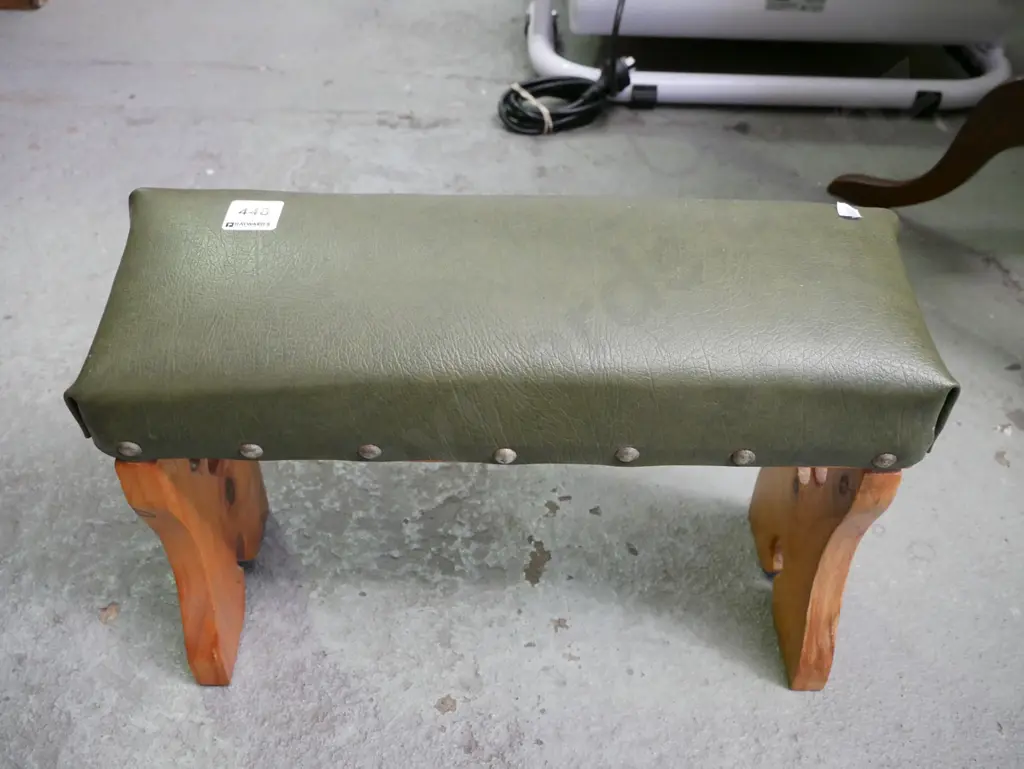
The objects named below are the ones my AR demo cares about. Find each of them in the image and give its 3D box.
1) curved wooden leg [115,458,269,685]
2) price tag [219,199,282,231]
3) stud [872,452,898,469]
[{"bbox_3d":[-0.227,0.080,0.746,0.024,0.244,0.183,1,47,0],"label":"curved wooden leg"},{"bbox_3d":[-0.167,-0.109,0.649,0.035,0.001,0.030,1,47,0],"label":"price tag"},{"bbox_3d":[0.222,0.045,0.598,0.015,0.015,0.005,1,47,0],"label":"stud"}]

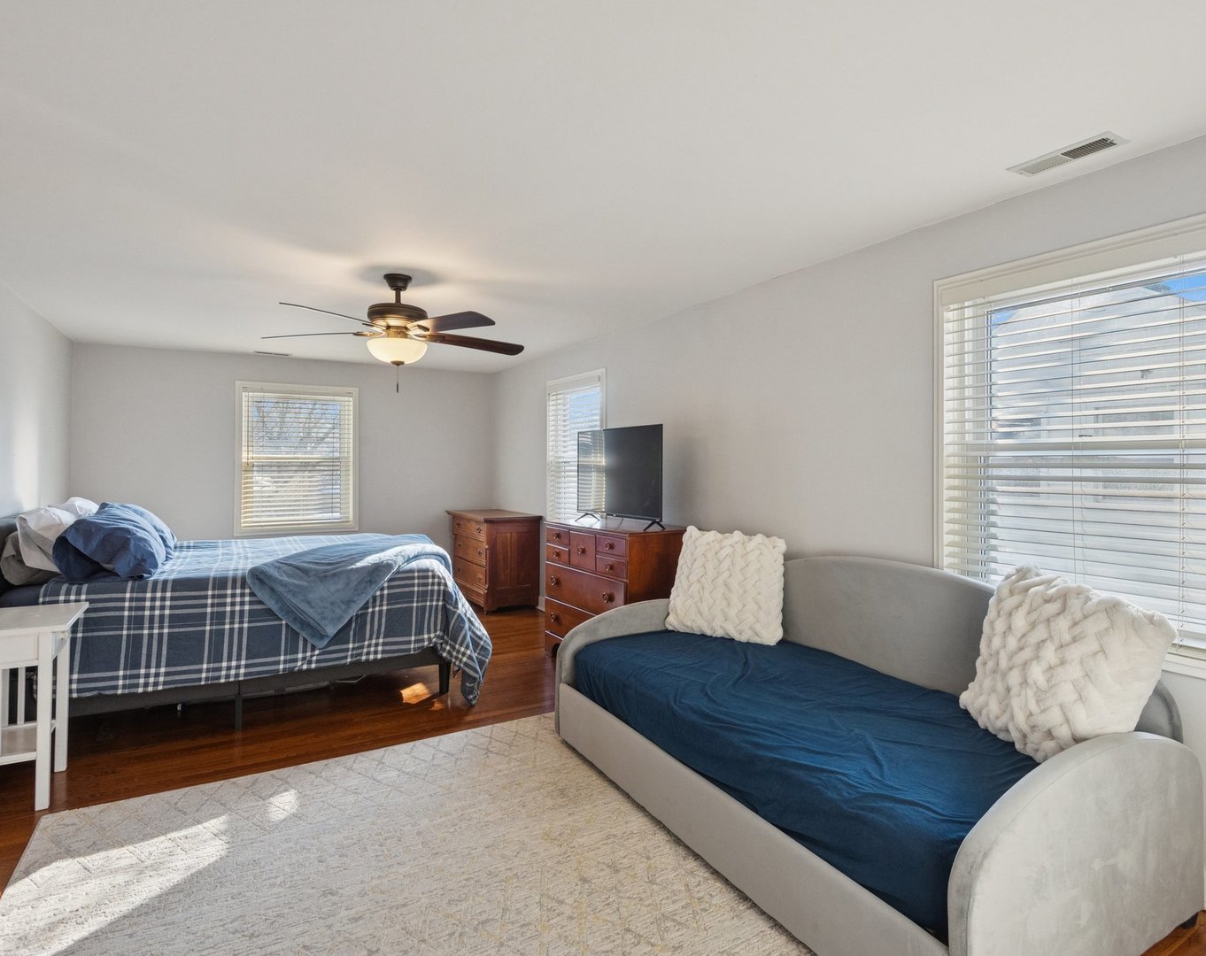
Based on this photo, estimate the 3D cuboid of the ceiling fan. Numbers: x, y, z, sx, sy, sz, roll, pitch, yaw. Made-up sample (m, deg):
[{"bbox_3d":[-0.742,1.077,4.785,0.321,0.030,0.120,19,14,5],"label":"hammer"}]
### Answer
[{"bbox_3d":[-1.076,-0.822,3.352,1.380,0.464,1.380,0,1,-31],"label":"ceiling fan"}]

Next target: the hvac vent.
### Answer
[{"bbox_3d":[1.460,-1.022,2.014,0.124,0.019,0.277,0,1,-31],"label":"hvac vent"}]

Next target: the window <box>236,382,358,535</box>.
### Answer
[{"bbox_3d":[-2.763,-0.174,5.811,1.013,1.342,0.090,0,1,-31],"label":"window"}]

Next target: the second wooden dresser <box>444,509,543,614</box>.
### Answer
[{"bbox_3d":[-1.077,0.769,6.136,0.503,0.851,1.096,0,1,-31],"label":"second wooden dresser"}]

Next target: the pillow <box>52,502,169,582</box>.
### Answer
[{"bbox_3d":[-2.428,0.289,3.166,0.400,0.323,0.645,0,1,-31],"label":"pillow"}]

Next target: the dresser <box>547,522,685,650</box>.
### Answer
[{"bbox_3d":[0.062,0.767,4.055,0.484,0.928,1.064,0,1,-31],"label":"dresser"}]

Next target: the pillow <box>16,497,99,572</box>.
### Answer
[{"bbox_3d":[-2.675,0.282,3.100,0.271,0.323,0.658,0,1,-31],"label":"pillow"}]

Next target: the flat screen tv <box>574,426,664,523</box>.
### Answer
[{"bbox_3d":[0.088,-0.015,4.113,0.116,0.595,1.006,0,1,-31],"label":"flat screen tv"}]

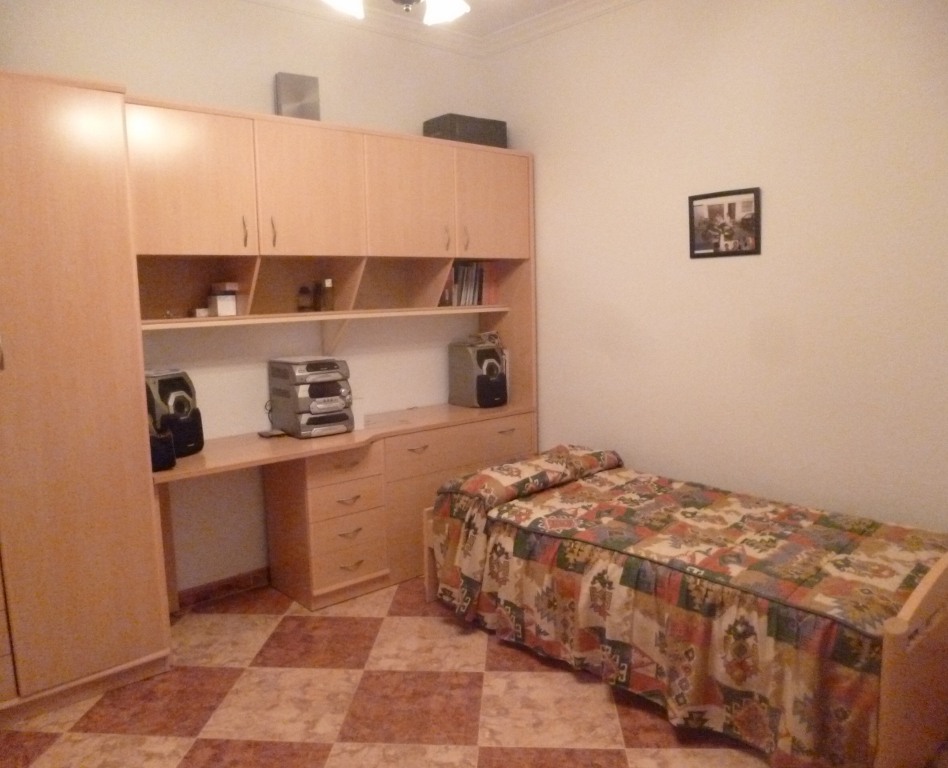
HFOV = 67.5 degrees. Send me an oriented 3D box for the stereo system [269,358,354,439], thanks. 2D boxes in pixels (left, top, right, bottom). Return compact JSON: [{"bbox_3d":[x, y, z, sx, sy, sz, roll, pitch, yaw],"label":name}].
[{"bbox_3d":[-0.774,0.058,3.384,0.255,0.340,0.315,-7,9,-39],"label":"stereo system"}]

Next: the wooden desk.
[{"bbox_3d":[-0.558,0.591,3.480,2.051,0.751,0.527,-7,9,-39],"label":"wooden desk"}]

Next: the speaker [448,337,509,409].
[{"bbox_3d":[0.026,-0.053,4.113,0.211,0.345,0.233,-7,9,-39],"label":"speaker"}]

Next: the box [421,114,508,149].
[{"bbox_3d":[-0.041,-1.298,3.761,0.386,0.173,0.229,-7,9,-39],"label":"box"}]

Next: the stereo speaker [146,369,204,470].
[{"bbox_3d":[-1.296,0.125,2.940,0.266,0.339,0.209,4,9,34],"label":"stereo speaker"}]

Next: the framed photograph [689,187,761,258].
[{"bbox_3d":[1.040,-0.665,2.966,0.019,0.270,0.326,-7,9,-39],"label":"framed photograph"}]

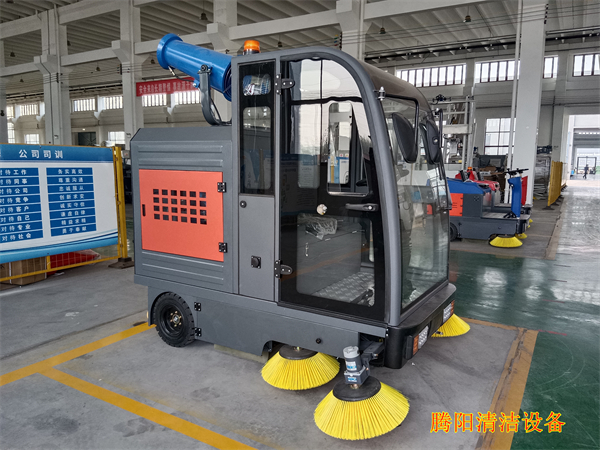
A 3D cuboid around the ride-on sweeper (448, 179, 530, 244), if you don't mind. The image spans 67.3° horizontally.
[{"bbox_3d":[3.330,-0.384,8.454,1.694,1.301,1.260,5,9,28],"label":"ride-on sweeper"}]

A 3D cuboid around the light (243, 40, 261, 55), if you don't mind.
[{"bbox_3d":[-0.309,-1.137,2.894,0.115,0.115,0.115,1,8,0],"label":"light"}]

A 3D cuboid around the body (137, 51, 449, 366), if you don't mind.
[{"bbox_3d":[-0.036,-0.145,3.386,2.175,1.911,1.233,5,9,31],"label":"body"}]

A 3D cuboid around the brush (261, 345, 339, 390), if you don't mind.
[{"bbox_3d":[0.005,0.895,2.969,0.528,0.156,0.528,1,8,0],"label":"brush"}]

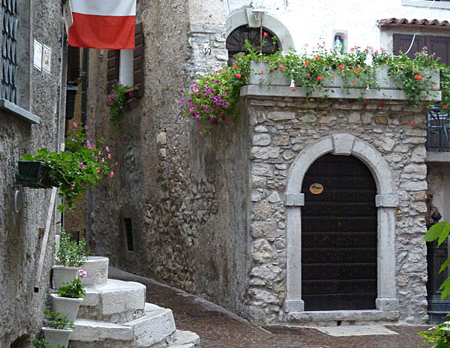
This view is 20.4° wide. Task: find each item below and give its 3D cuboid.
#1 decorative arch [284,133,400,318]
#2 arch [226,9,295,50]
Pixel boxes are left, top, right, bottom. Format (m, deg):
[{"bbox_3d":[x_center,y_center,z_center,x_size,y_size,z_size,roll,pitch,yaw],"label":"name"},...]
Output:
[{"bbox_3d":[1.572,0.689,16.700,1.600,2.470,0.300,0,-1,-13],"label":"decorative arch"},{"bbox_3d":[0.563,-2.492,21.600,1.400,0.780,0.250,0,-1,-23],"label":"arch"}]

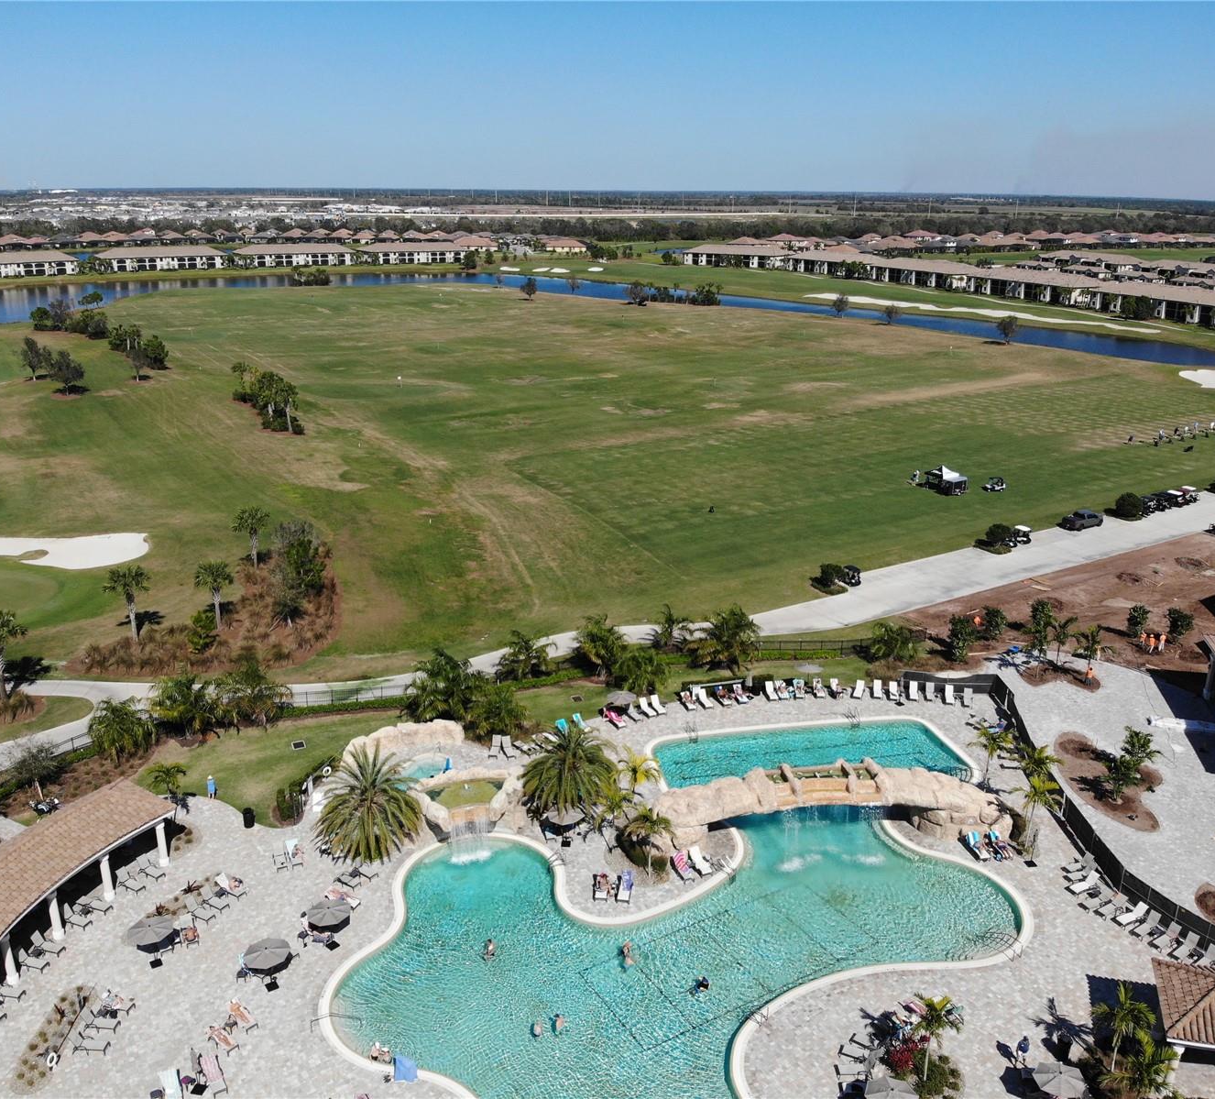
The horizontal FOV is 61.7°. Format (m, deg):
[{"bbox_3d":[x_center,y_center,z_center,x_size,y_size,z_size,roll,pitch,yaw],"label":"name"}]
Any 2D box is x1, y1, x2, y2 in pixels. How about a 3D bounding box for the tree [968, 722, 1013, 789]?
[{"bbox_3d":[25.251,13.863,67.318,3.000,4.700,3.000,9,21,22],"label":"tree"}]

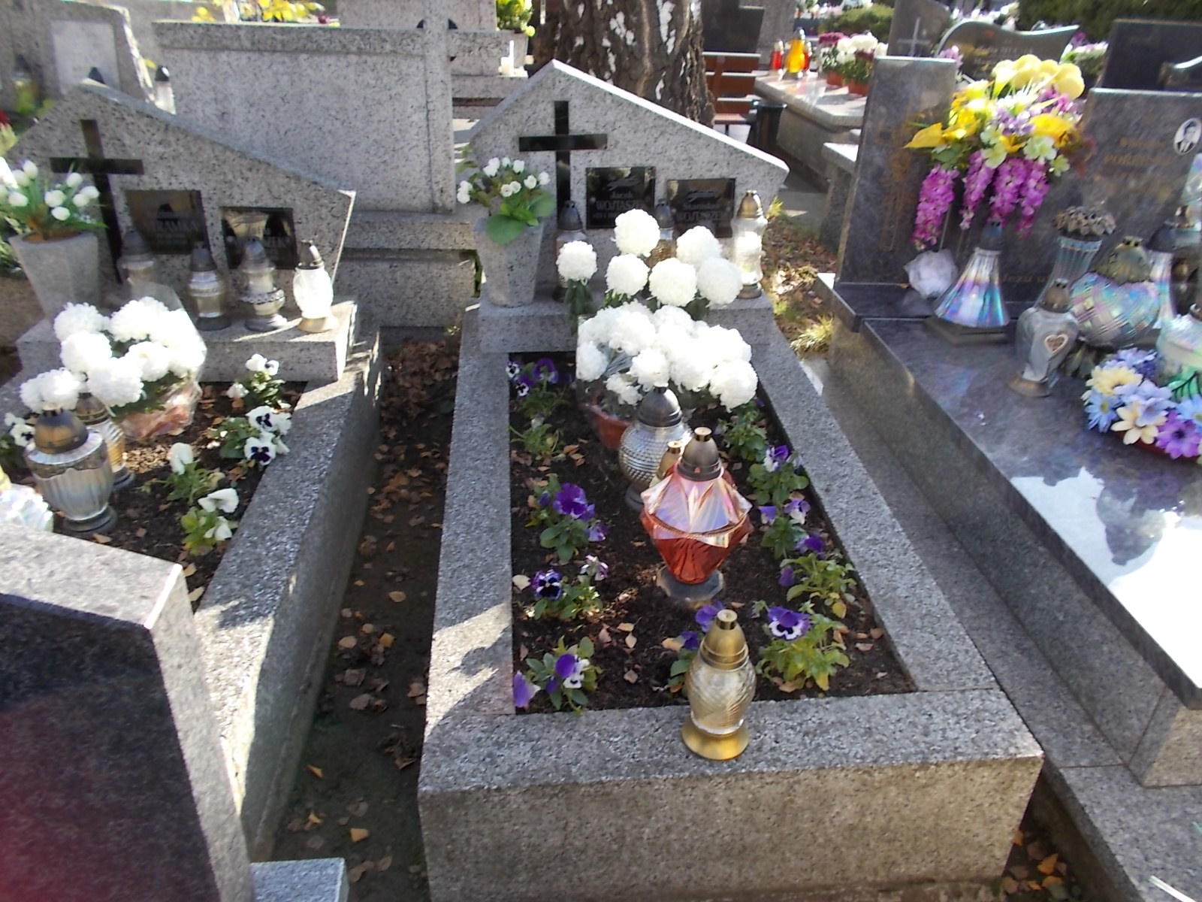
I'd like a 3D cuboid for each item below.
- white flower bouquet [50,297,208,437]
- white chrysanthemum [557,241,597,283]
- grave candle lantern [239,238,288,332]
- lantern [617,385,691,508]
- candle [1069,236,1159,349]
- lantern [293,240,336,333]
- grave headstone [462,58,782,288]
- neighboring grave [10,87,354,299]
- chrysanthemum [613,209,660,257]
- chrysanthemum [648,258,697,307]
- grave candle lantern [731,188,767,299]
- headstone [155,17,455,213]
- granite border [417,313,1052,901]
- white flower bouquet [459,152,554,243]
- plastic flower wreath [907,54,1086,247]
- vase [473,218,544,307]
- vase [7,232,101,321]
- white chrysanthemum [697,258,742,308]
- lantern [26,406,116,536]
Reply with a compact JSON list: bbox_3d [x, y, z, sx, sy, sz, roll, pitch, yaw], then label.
[{"bbox_3d":[-1.200,-0.217,2.326,0.369,0.350,0.340,-2,32,-5],"label":"white flower bouquet"},{"bbox_3d":[-0.061,-0.482,2.300,0.110,0.110,0.110,-2,32,-5],"label":"white chrysanthemum"},{"bbox_3d":[-0.951,-0.467,2.514,0.125,0.248,0.125,-2,32,-5],"label":"grave candle lantern"},{"bbox_3d":[0.125,-0.016,1.966,0.159,0.274,0.159,-2,32,-5],"label":"lantern"},{"bbox_3d":[1.278,-0.371,2.249,0.219,0.331,0.219,-2,32,-5],"label":"candle"},{"bbox_3d":[-0.774,-0.442,2.420,0.107,0.234,0.107,-2,32,-5],"label":"lantern"},{"bbox_3d":[0.080,-0.767,2.556,0.879,0.609,0.095,-2,32,-5],"label":"grave headstone"},{"bbox_3d":[-1.075,-0.661,2.413,0.832,0.602,0.084,-2,32,-5],"label":"neighboring grave"},{"bbox_3d":[0.087,-0.534,2.212,0.113,0.101,0.113,-2,32,-5],"label":"chrysanthemum"},{"bbox_3d":[0.180,-0.423,2.268,0.120,0.108,0.120,-2,32,-5],"label":"chrysanthemum"},{"bbox_3d":[0.435,-0.591,2.584,0.098,0.295,0.098,-2,32,-5],"label":"grave candle lantern"},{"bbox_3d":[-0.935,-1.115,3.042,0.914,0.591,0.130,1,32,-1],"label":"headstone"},{"bbox_3d":[0.128,0.136,2.157,0.945,0.280,1.762,-2,32,-5],"label":"granite border"},{"bbox_3d":[-0.247,-0.665,2.359,0.251,0.213,0.214,-2,32,-5],"label":"white flower bouquet"},{"bbox_3d":[1.067,-0.803,2.439,0.463,0.501,0.265,-2,32,-5],"label":"plastic flower wreath"},{"bbox_3d":[-0.257,-0.527,2.520,0.193,0.223,0.193,-2,32,-5],"label":"vase"},{"bbox_3d":[-1.444,-0.464,2.434,0.195,0.229,0.195,-2,32,-5],"label":"vase"},{"bbox_3d":[0.304,-0.432,2.323,0.125,0.125,0.125,-2,32,-5],"label":"white chrysanthemum"},{"bbox_3d":[-1.148,0.029,1.959,0.172,0.282,0.172,-2,32,-5],"label":"lantern"}]

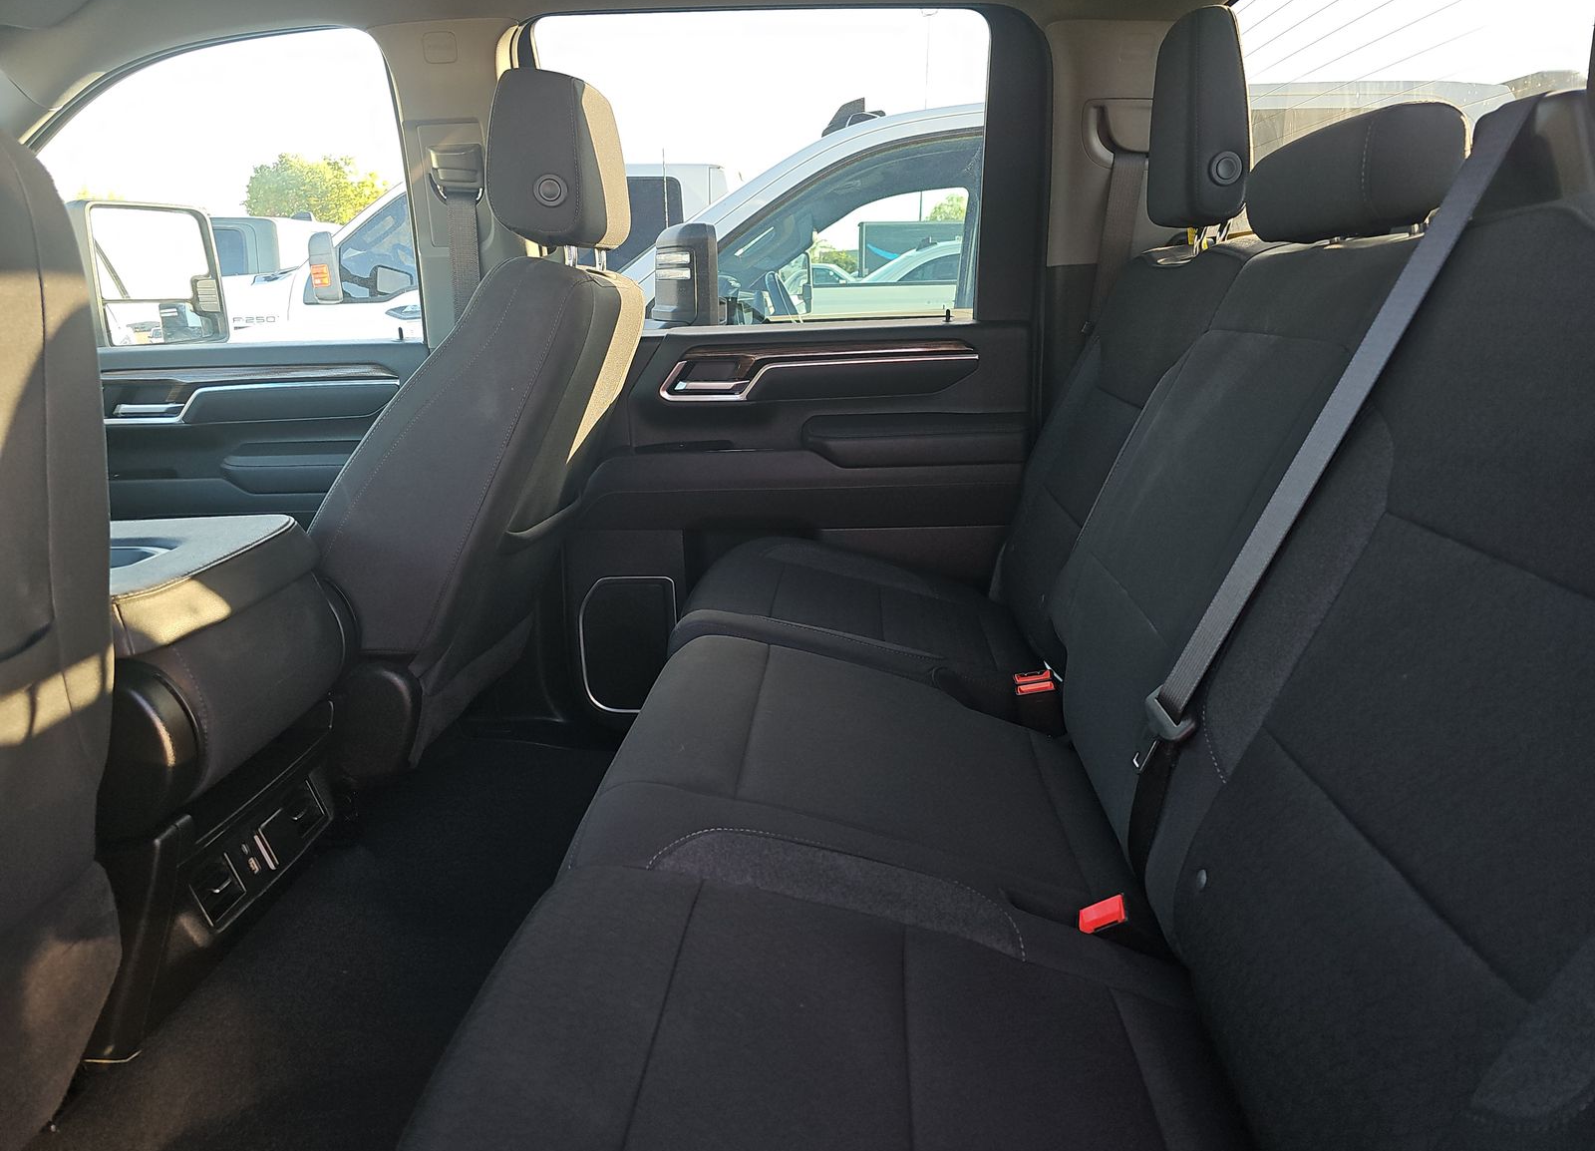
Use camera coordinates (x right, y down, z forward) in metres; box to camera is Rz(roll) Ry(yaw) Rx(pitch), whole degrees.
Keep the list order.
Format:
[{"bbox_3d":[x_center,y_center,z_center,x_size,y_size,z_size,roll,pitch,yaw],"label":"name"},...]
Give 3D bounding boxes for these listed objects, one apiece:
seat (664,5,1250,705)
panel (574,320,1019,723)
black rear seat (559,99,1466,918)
[{"bbox_3d":[0.225,-0.233,1.487,0.810,0.975,0.540,-1,14,4],"label":"seat"},{"bbox_3d":[-0.025,-0.084,1.897,0.870,0.735,0.130,-1,14,4],"label":"panel"},{"bbox_3d":[0.198,-0.028,1.044,0.810,0.795,0.440,-1,14,4],"label":"black rear seat"}]

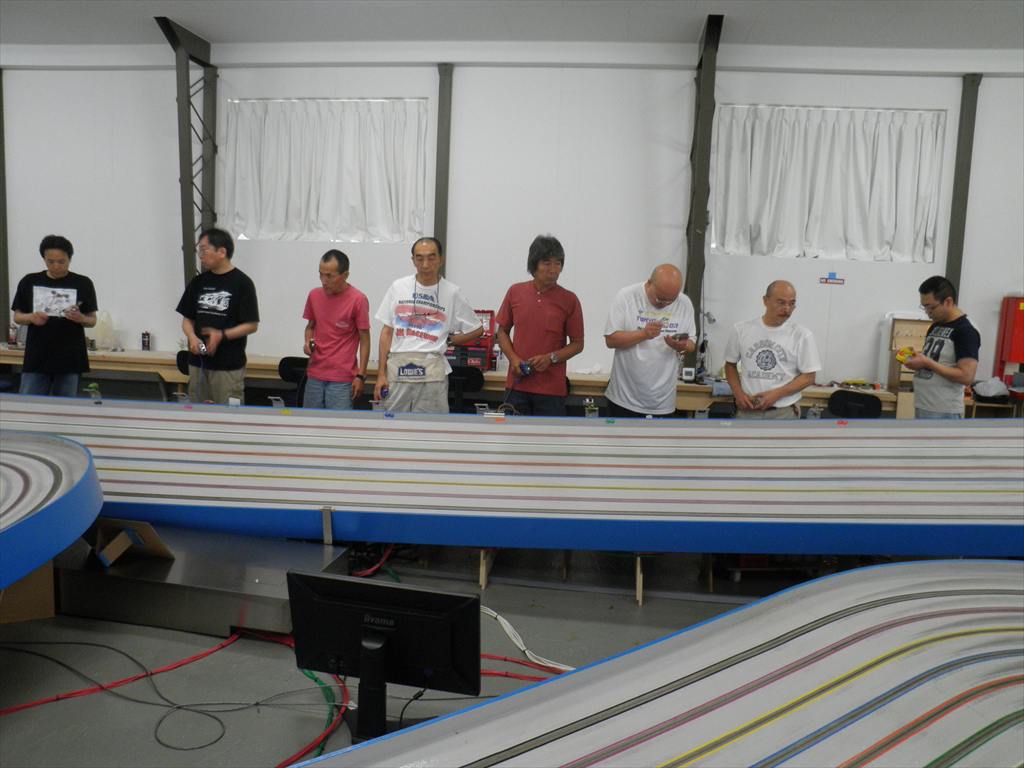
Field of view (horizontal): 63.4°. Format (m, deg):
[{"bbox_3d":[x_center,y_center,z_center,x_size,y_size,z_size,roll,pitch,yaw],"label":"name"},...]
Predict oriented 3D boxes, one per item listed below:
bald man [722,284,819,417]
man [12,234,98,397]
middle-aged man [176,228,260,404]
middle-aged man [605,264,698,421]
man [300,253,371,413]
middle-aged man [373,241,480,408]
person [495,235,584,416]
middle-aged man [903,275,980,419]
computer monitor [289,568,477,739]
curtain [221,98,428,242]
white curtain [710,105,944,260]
[{"bbox_3d":[1.403,0.213,4.582,0.520,1.550,0.380,5,8,19],"label":"bald man"},{"bbox_3d":[-2.614,-0.017,4.754,0.490,1.650,0.400,-1,8,-20],"label":"man"},{"bbox_3d":[-1.679,-0.010,4.729,0.480,1.710,0.400,2,8,-1],"label":"middle-aged man"},{"bbox_3d":[0.718,0.159,4.558,0.510,1.610,0.420,1,8,-10],"label":"middle-aged man"},{"bbox_3d":[-0.985,0.070,4.656,0.440,1.630,0.350,5,8,17],"label":"man"},{"bbox_3d":[-0.478,0.056,4.601,0.560,1.710,0.360,3,8,2],"label":"middle-aged man"},{"bbox_3d":[0.147,0.066,4.579,0.490,1.740,0.380,2,8,2],"label":"person"},{"bbox_3d":[2.394,0.208,4.657,0.460,1.610,0.460,-1,8,-22],"label":"middle-aged man"},{"bbox_3d":[-0.415,0.908,2.653,0.625,0.535,0.230,4,8,11],"label":"computer monitor"},{"bbox_3d":[-1.581,-1.770,6.875,1.780,1.190,0.120,3,8,6],"label":"curtain"},{"bbox_3d":[2.445,-1.565,6.454,1.780,1.170,0.120,3,8,6],"label":"white curtain"}]

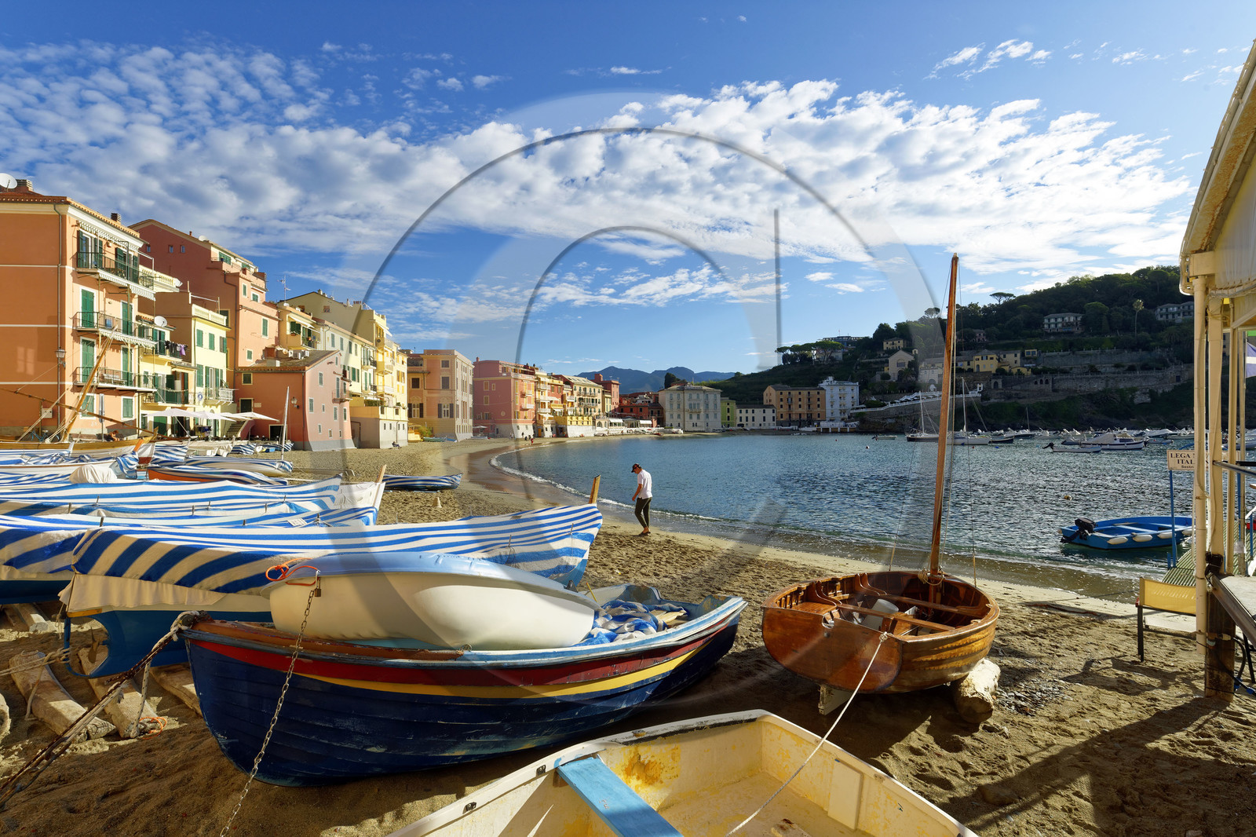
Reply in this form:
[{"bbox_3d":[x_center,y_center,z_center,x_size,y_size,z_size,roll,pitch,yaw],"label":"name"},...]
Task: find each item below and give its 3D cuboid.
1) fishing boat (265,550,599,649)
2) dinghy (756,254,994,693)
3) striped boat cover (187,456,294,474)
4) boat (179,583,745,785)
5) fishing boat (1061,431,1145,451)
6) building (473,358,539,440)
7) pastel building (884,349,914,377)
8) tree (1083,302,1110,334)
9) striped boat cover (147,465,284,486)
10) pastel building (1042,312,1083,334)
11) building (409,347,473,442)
[{"bbox_3d":[-1.120,1.170,3.800,2.150,0.550,1.100,8,-15,-31],"label":"fishing boat"},{"bbox_3d":[2.660,0.300,5.640,1.500,3.850,3.080,1,-4,44],"label":"dinghy"},{"bbox_3d":[-16.385,1.952,25.000,3.900,0.680,1.500,0,0,-16],"label":"striped boat cover"},{"bbox_3d":[-0.900,1.630,4.120,3.580,0.920,1.500,5,-8,-40],"label":"boat"},{"bbox_3d":[53.252,2.489,66.000,6.600,1.900,2.300,0,0,25],"label":"fishing boat"},{"bbox_3d":[-29.200,-4.200,137.000,12.000,17.200,10.800,0,0,19],"label":"building"},{"bbox_3d":[121.500,-23.500,269.000,11.300,13.300,15.000,0,0,14],"label":"pastel building"},{"bbox_3d":[232.349,-49.843,294.000,11.000,15.500,11.000,0,0,37],"label":"tree"},{"bbox_3d":[-15.900,2.159,22.900,4.500,0.740,1.500,0,0,-16],"label":"striped boat cover"},{"bbox_3d":[222.411,-48.863,303.000,16.500,10.000,11.000,0,0,32],"label":"pastel building"},{"bbox_3d":[-33.700,-3.800,105.500,9.500,15.000,18.000,0,0,-6],"label":"building"}]

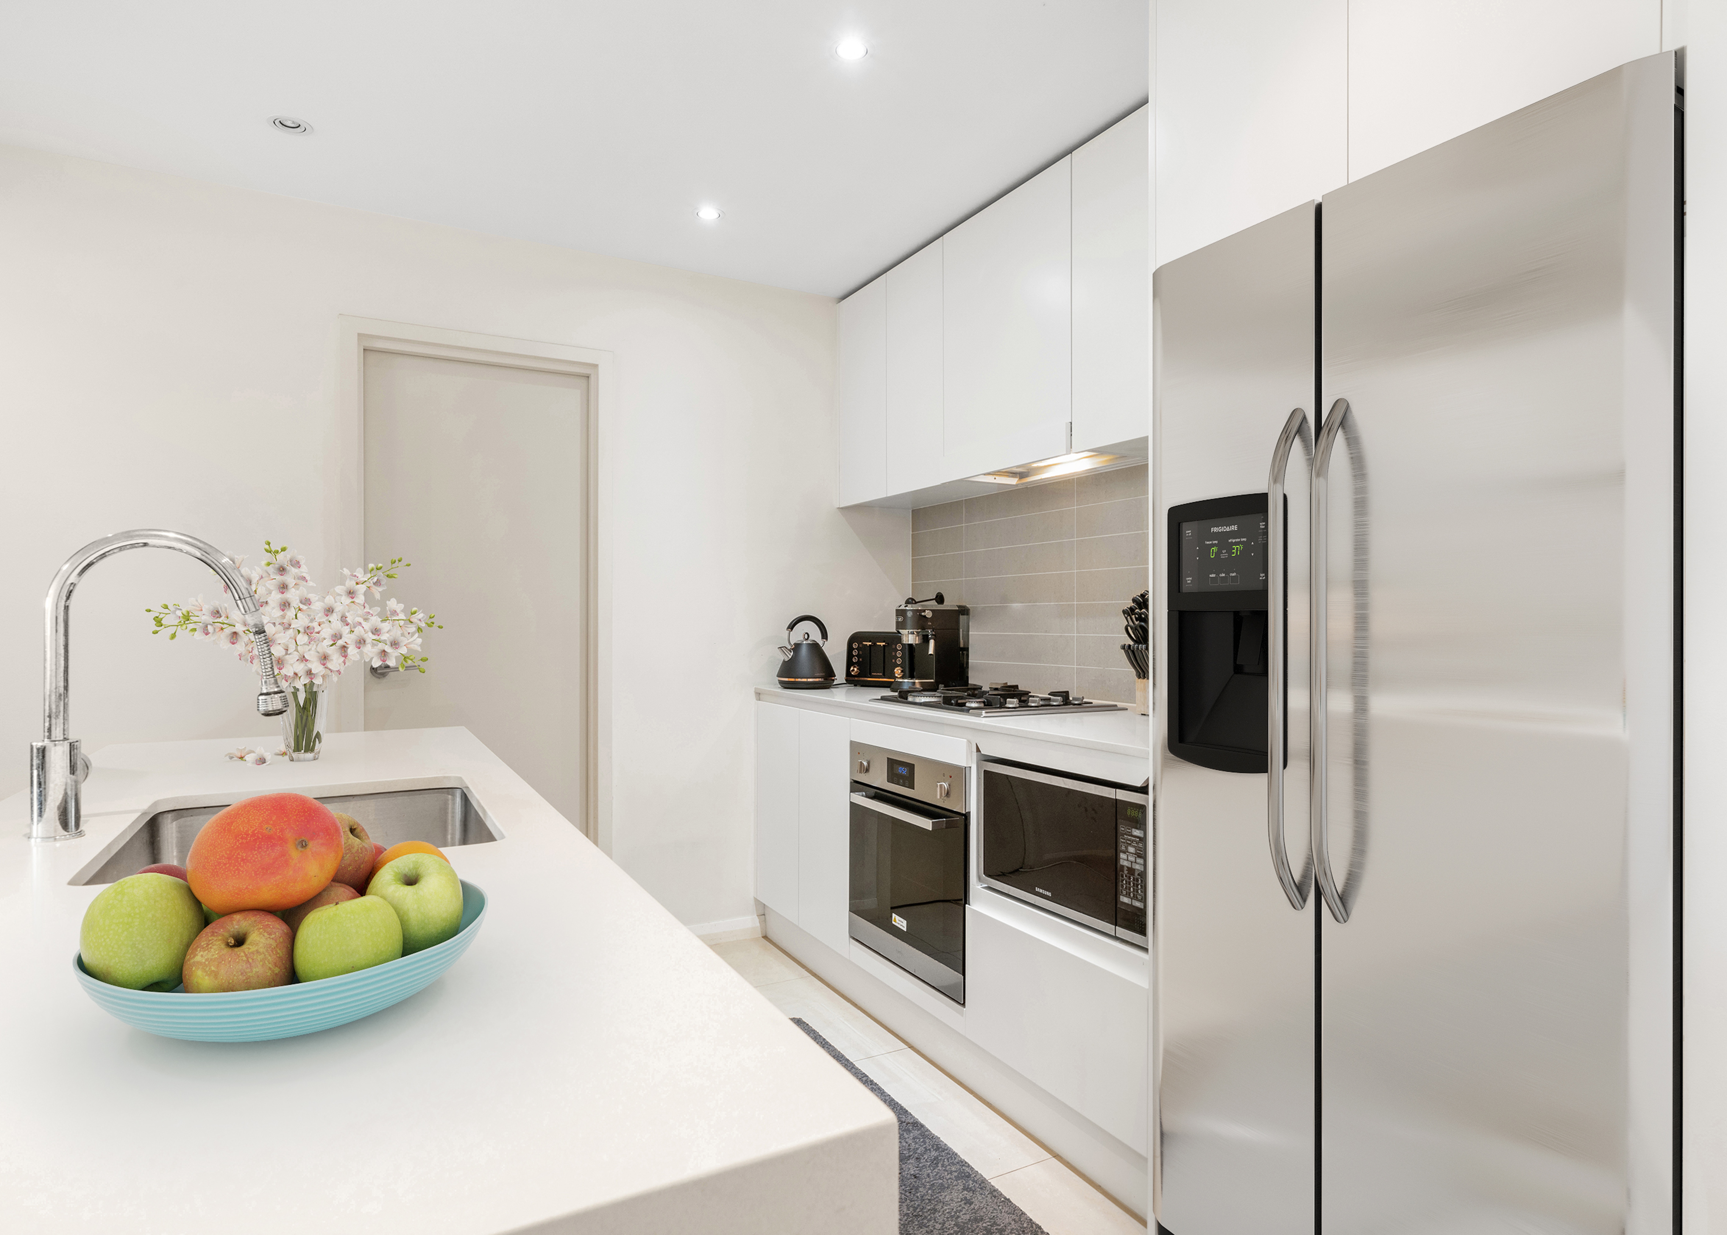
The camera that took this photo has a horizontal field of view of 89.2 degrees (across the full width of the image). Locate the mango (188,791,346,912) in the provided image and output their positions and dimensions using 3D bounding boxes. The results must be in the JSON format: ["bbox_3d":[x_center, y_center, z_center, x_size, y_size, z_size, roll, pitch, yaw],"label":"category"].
[{"bbox_3d":[-0.432,0.170,0.630,0.108,0.086,0.090,0,0,-17],"label":"mango"}]

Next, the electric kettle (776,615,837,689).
[{"bbox_3d":[-0.206,0.126,3.150,0.225,0.260,0.215,0,0,0],"label":"electric kettle"}]

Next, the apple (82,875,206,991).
[{"bbox_3d":[-0.494,0.215,0.600,0.074,0.073,0.074,0,0,0],"label":"apple"}]

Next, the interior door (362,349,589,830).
[{"bbox_3d":[-1.246,0.191,2.875,0.690,2.045,0.045,0,0,-30],"label":"interior door"}]

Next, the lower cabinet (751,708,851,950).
[{"bbox_3d":[0.041,0.691,3.166,0.620,0.735,0.730,0,0,-30],"label":"lower cabinet"}]

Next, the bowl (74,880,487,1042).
[{"bbox_3d":[-0.392,0.236,0.613,0.245,0.056,0.245,0,0,-30],"label":"bowl"}]

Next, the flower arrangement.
[{"bbox_3d":[-1.031,0.065,1.644,0.460,0.404,0.370,0,0,-30],"label":"flower arrangement"}]

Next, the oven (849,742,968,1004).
[{"bbox_3d":[0.320,0.680,2.564,0.550,0.595,0.592,0,0,-30],"label":"oven"}]

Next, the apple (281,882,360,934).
[{"bbox_3d":[-0.391,0.223,0.630,0.074,0.069,0.074,0,0,-30],"label":"apple"}]

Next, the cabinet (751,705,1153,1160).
[{"bbox_3d":[0.343,0.670,2.579,0.620,0.750,1.840,0,0,-31],"label":"cabinet"}]

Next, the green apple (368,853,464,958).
[{"bbox_3d":[-0.331,0.212,0.645,0.069,0.070,0.069,0,0,0],"label":"green apple"}]

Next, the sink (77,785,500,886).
[{"bbox_3d":[-0.728,0.371,1.164,0.405,0.190,0.455,0,0,-30],"label":"sink"}]

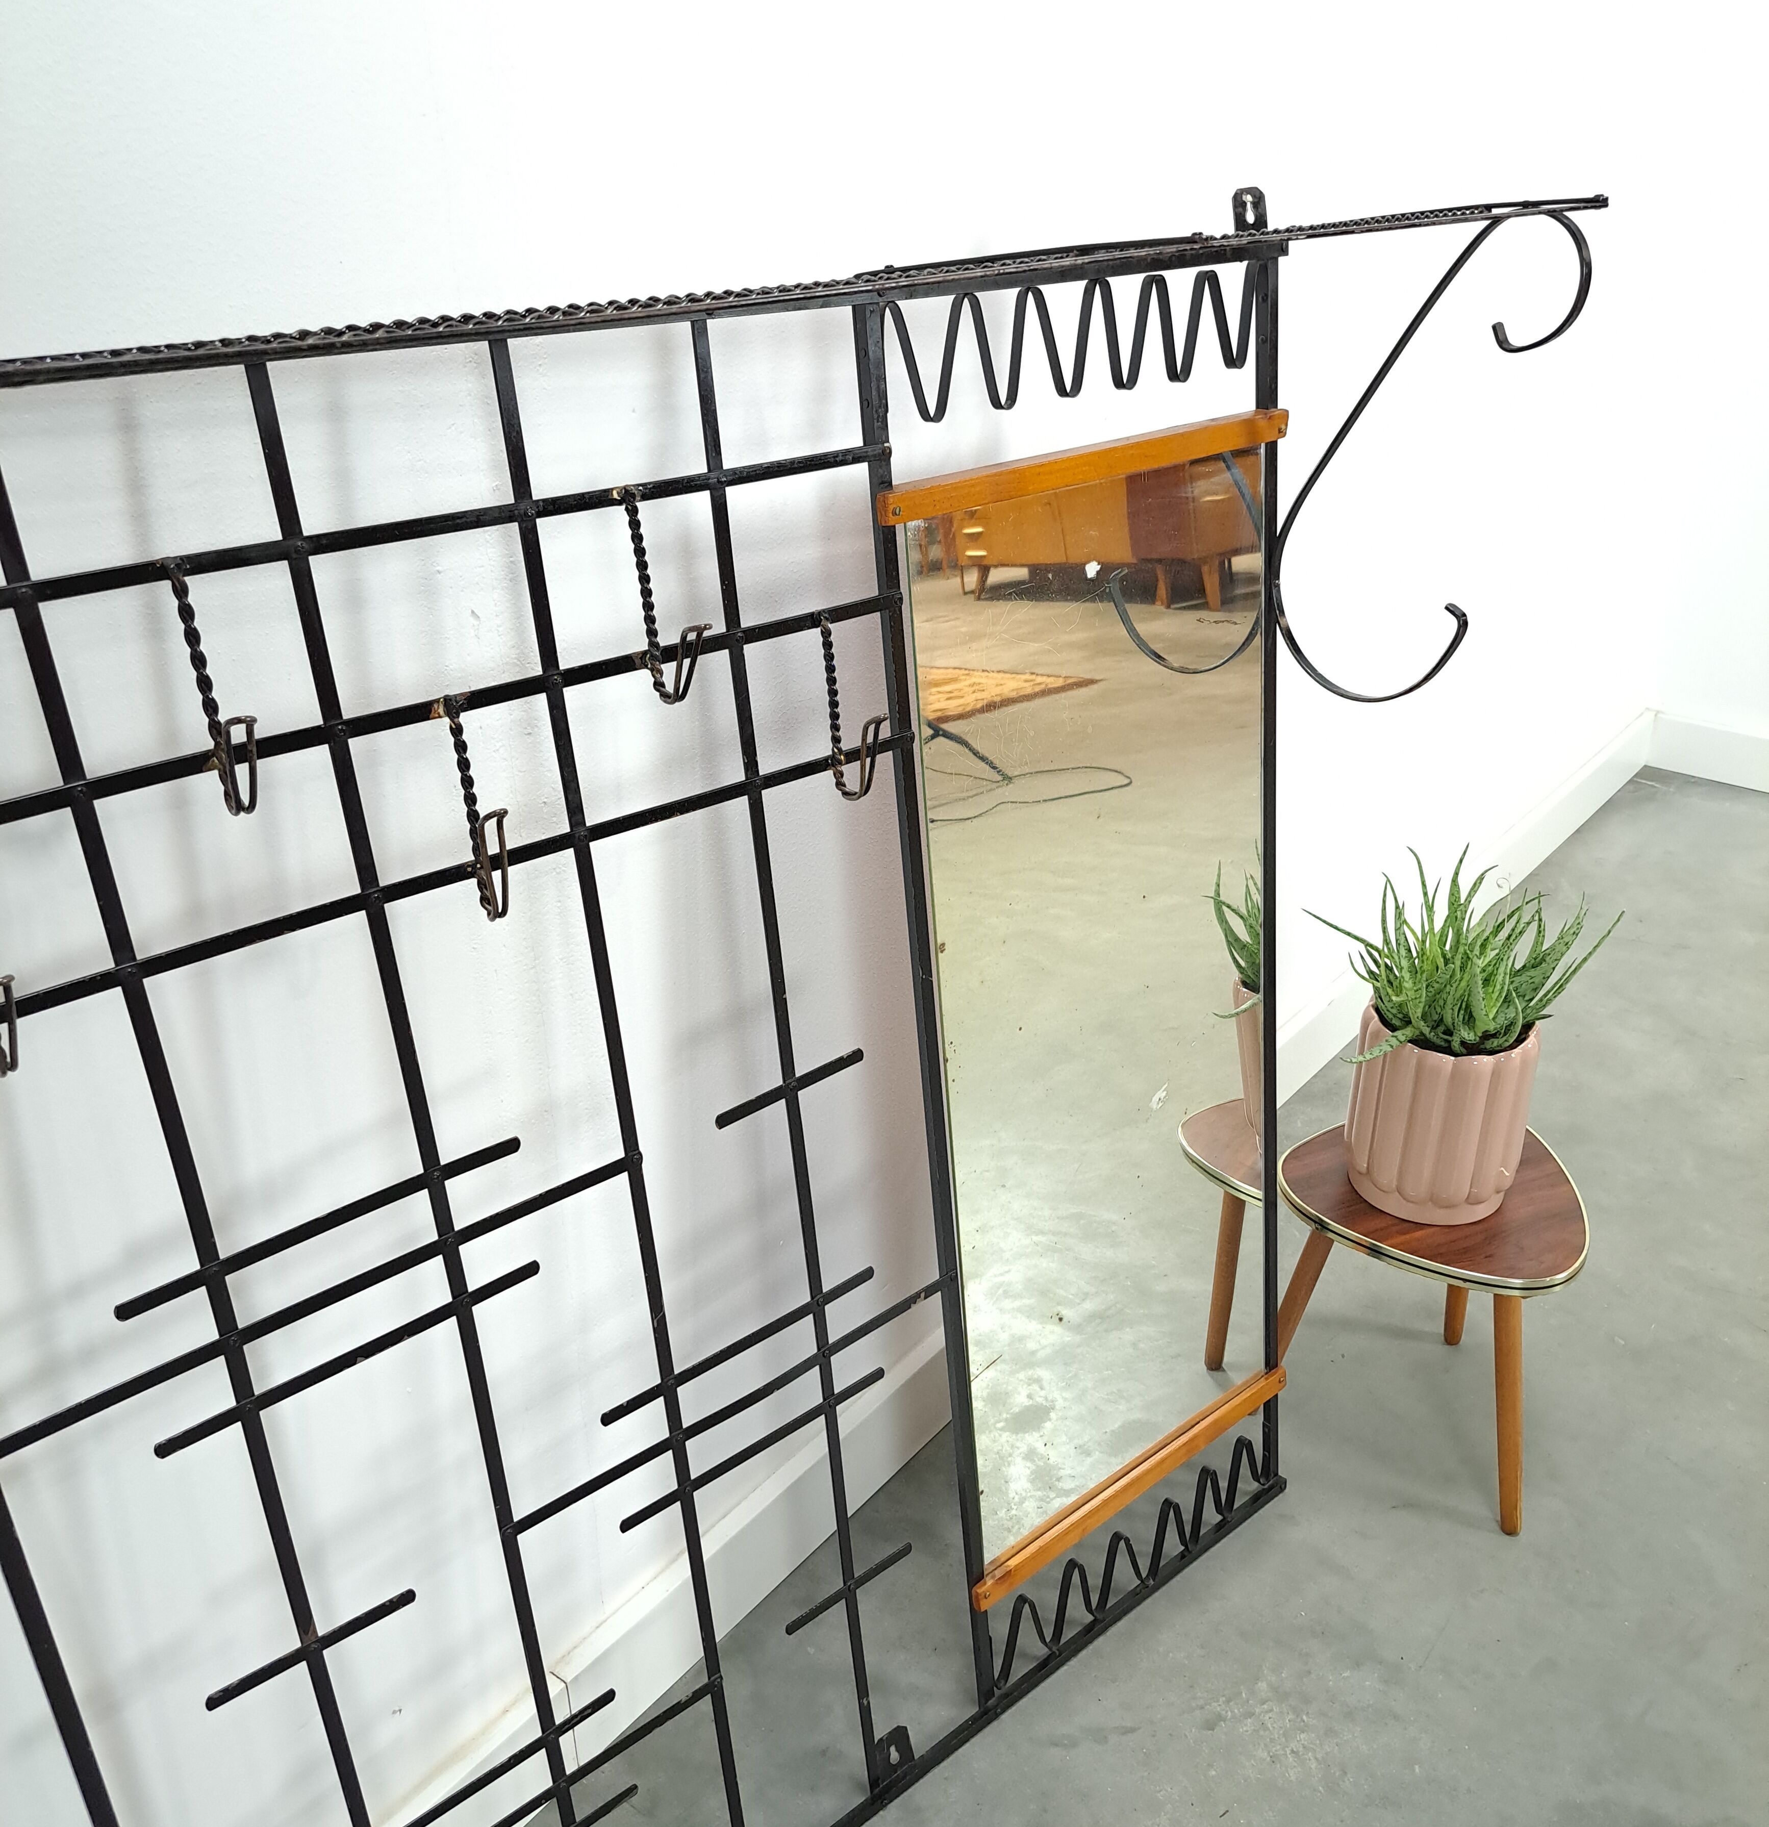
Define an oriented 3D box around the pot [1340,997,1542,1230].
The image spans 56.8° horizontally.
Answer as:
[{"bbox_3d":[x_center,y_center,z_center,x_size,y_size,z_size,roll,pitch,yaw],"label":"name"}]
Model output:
[{"bbox_3d":[0.547,0.180,1.616,0.167,0.198,0.167,-1,27,1],"label":"pot"}]

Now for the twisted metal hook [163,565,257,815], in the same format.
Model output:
[{"bbox_3d":[-0.334,-0.111,0.829,0.019,0.136,0.052,-21,26,-35],"label":"twisted metal hook"}]

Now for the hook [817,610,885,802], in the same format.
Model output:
[{"bbox_3d":[-0.017,-0.135,1.091,0.019,0.134,0.053,-21,26,-35],"label":"hook"}]

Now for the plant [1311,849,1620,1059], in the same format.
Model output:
[{"bbox_3d":[0.544,0.036,1.538,0.290,0.192,0.267,-1,27,1],"label":"plant"}]

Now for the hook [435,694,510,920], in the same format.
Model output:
[{"bbox_3d":[-0.229,-0.057,0.942,0.019,0.139,0.044,-21,26,-35],"label":"hook"}]

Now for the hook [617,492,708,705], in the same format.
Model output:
[{"bbox_3d":[-0.127,-0.188,0.978,0.019,0.135,0.058,-21,26,-35],"label":"hook"}]

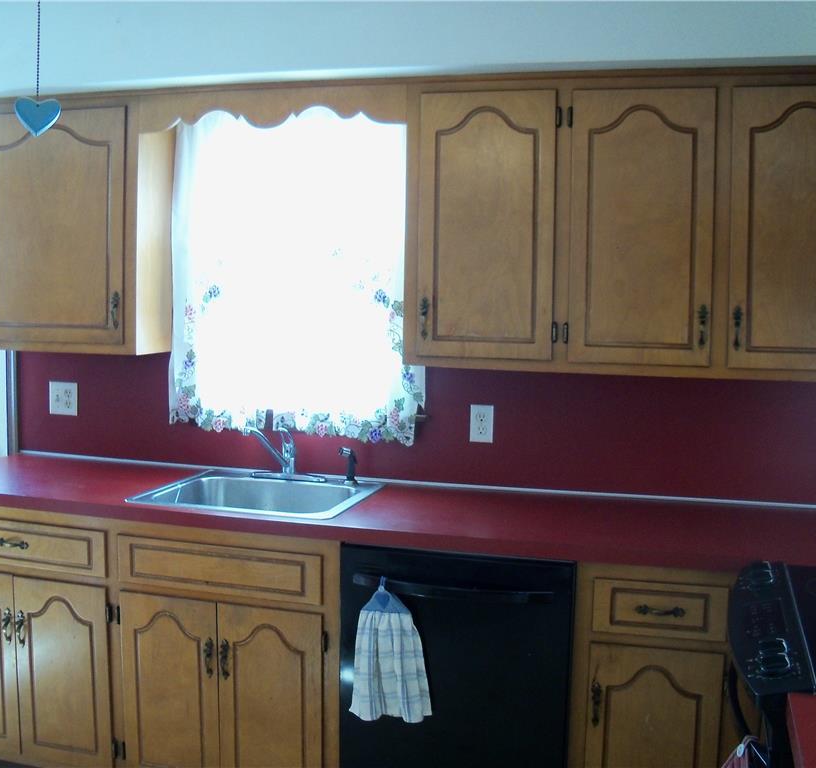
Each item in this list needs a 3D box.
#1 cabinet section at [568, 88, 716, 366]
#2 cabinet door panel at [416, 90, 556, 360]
[{"bbox_3d":[0.604,-0.406,2.665,0.371,0.718,0.020,2,5,15],"label":"cabinet section"},{"bbox_3d":[0.210,-0.426,2.775,0.370,0.718,0.020,2,5,15],"label":"cabinet door panel"}]

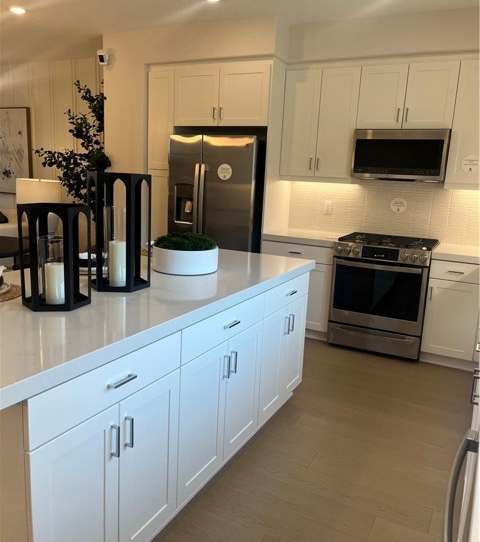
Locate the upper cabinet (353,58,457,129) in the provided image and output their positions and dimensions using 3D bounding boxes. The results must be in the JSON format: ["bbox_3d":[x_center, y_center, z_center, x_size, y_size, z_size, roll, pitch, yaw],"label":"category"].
[{"bbox_3d":[1.430,-1.457,4.084,0.762,0.529,0.339,8,12,26],"label":"upper cabinet"}]

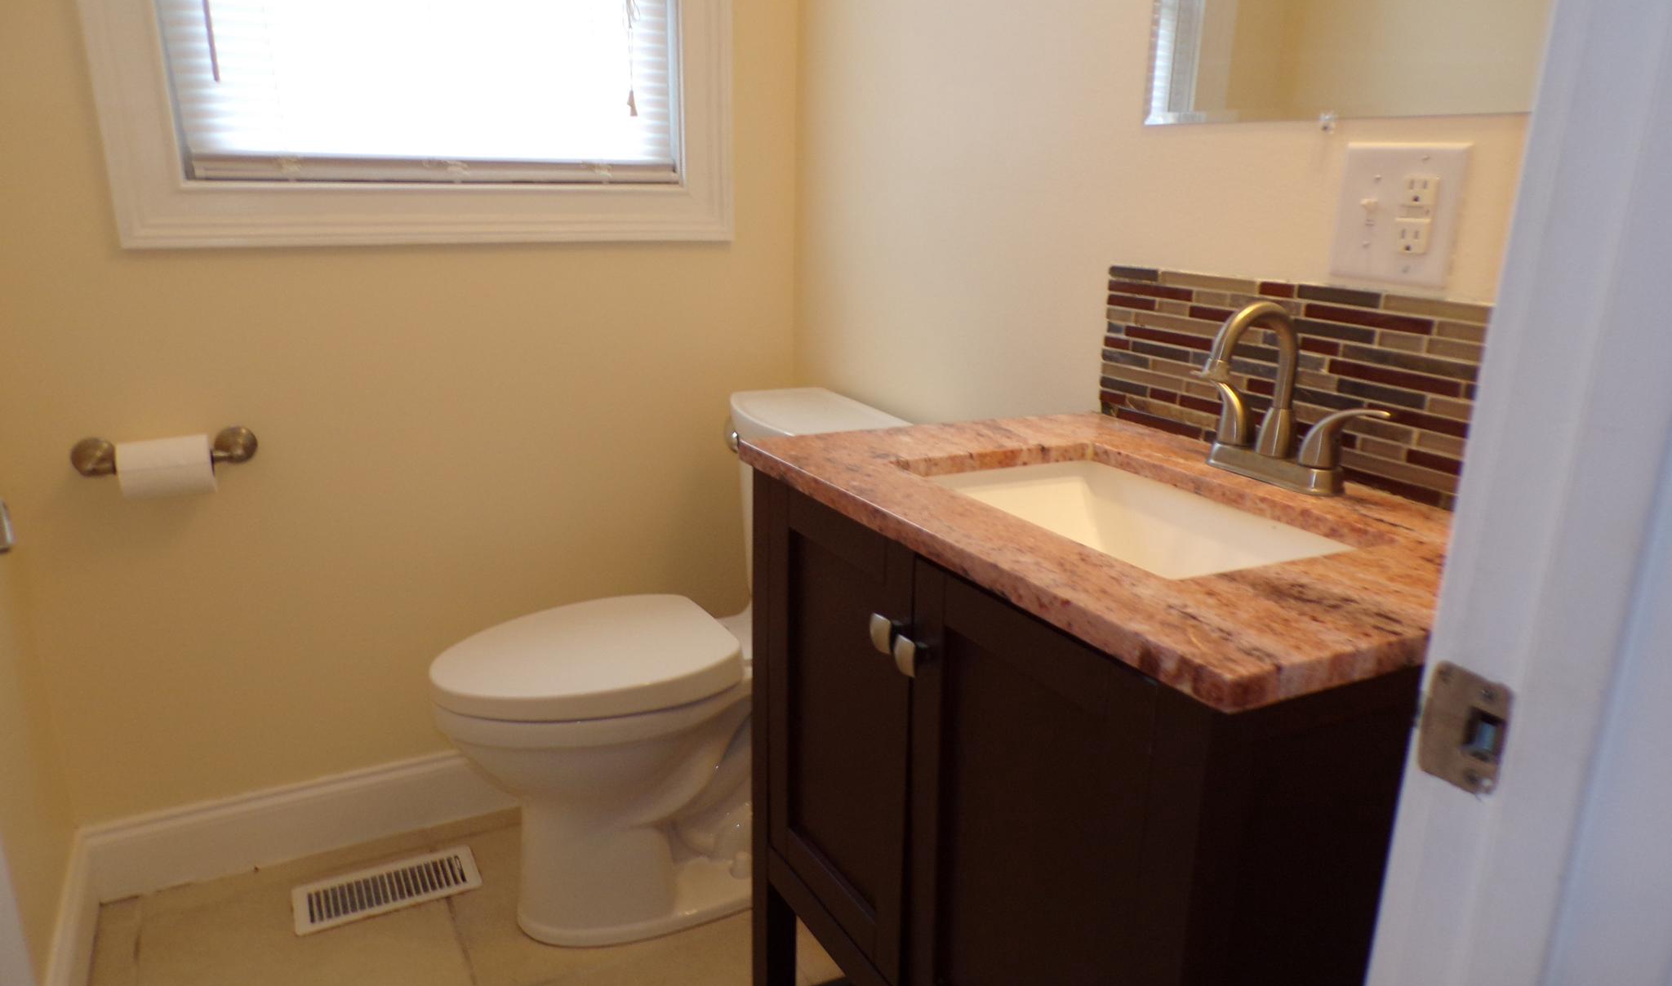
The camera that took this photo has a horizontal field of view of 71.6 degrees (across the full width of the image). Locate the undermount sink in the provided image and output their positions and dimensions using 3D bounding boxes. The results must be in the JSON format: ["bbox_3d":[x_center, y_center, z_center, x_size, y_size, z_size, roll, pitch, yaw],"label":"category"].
[{"bbox_3d":[0.252,0.081,1.049,0.258,0.128,0.394,-7,17,-28],"label":"undermount sink"}]

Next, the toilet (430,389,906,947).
[{"bbox_3d":[-0.252,0.265,1.791,0.717,0.748,0.428,-7,17,-28],"label":"toilet"}]

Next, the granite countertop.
[{"bbox_3d":[0.267,0.012,1.040,0.467,0.022,0.656,-7,17,-28],"label":"granite countertop"}]

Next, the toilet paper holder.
[{"bbox_3d":[-0.950,-0.058,1.647,0.232,0.056,0.084,-7,17,-28],"label":"toilet paper holder"}]

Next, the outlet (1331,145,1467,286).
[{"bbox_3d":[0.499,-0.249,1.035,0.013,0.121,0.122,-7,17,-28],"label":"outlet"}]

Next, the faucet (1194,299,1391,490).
[{"bbox_3d":[0.396,-0.094,1.087,0.123,0.168,0.232,-7,17,-28],"label":"faucet"}]

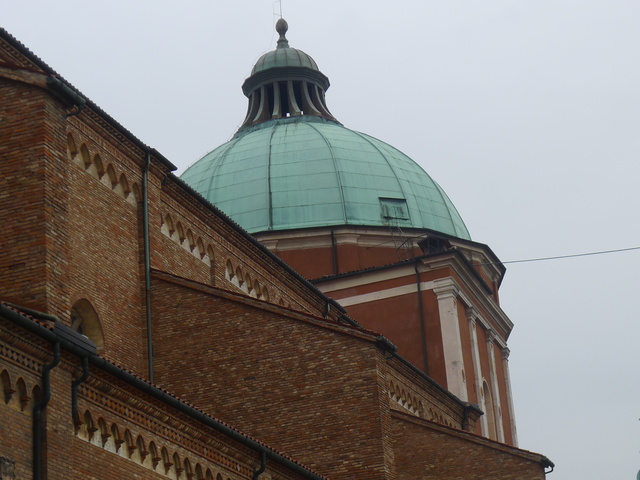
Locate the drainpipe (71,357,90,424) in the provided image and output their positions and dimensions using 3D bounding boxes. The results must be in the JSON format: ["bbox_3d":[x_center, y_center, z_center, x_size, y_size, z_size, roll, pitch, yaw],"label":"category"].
[{"bbox_3d":[-4.206,2.643,31.494,0.300,1.250,0.110,-12,-22,18],"label":"drainpipe"}]

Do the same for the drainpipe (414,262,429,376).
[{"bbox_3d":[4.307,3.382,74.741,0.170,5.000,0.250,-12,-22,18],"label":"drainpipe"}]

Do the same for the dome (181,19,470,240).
[{"bbox_3d":[-1.468,-4.401,93.410,18.800,15.800,18.800,-12,-22,18],"label":"dome"}]

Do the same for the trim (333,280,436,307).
[{"bbox_3d":[2.611,2.267,75.851,4.895,0.405,0.200,-12,-22,18],"label":"trim"}]

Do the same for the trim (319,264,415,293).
[{"bbox_3d":[1.904,1.675,76.334,4.848,0.377,0.200,-12,-22,18],"label":"trim"}]

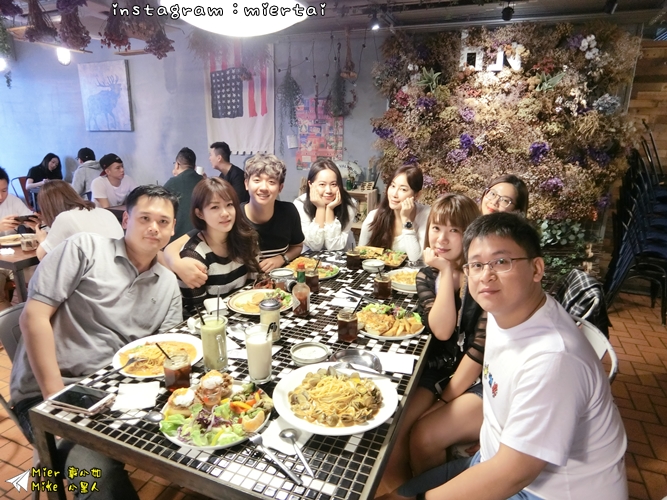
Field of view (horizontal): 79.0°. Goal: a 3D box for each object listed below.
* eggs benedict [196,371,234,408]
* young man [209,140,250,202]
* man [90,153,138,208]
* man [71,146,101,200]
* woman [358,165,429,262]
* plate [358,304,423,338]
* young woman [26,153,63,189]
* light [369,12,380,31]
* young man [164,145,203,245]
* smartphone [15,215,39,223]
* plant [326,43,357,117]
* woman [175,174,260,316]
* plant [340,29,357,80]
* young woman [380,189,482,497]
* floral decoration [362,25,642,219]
[{"bbox_3d":[-0.321,0.378,1.097,0.088,0.063,0.083,2,17,0],"label":"eggs benedict"},{"bbox_3d":[-1.067,-0.355,4.003,0.750,1.320,0.500,4,16,17],"label":"young man"},{"bbox_3d":[-1.850,-0.200,3.490,0.800,1.240,0.520,15,21,38],"label":"man"},{"bbox_3d":[-2.500,-0.421,4.200,0.780,1.220,0.500,15,21,38],"label":"man"},{"bbox_3d":[0.385,0.174,2.360,0.480,1.290,0.750,7,17,18],"label":"woman"},{"bbox_3d":[0.191,0.233,1.366,0.234,0.066,0.234,0,15,0],"label":"plate"},{"bbox_3d":[-3.260,-0.535,4.680,0.780,1.130,0.470,13,20,34],"label":"young woman"},{"bbox_3d":[0.364,-2.030,3.594,0.120,0.160,0.110,8,18,21],"label":"light"},{"bbox_3d":[-1.354,-0.229,3.586,0.780,1.300,0.520,8,17,27],"label":"young man"},{"bbox_3d":[-1.859,-0.191,2.450,0.150,0.075,0.009,-13,65,-39],"label":"smartphone"},{"bbox_3d":[0.073,-1.653,3.923,0.300,0.690,0.250,-6,16,-20],"label":"plant"},{"bbox_3d":[-0.434,0.290,1.826,0.720,1.220,0.500,11,19,36],"label":"woman"},{"bbox_3d":[0.140,-1.823,3.772,0.165,0.460,0.160,-6,16,-20],"label":"plant"},{"bbox_3d":[0.460,0.437,1.520,0.650,1.280,0.470,-8,19,-30],"label":"young woman"},{"bbox_3d":[1.523,-1.254,4.006,2.340,1.770,0.220,8,18,21],"label":"floral decoration"}]

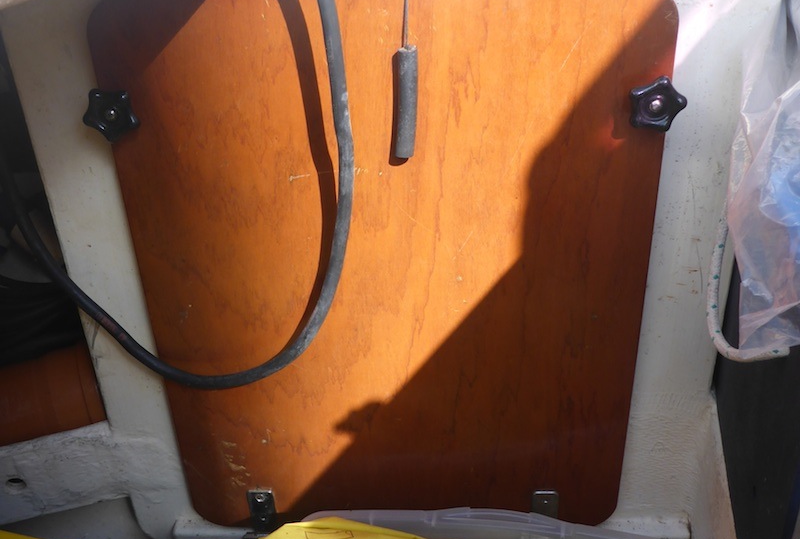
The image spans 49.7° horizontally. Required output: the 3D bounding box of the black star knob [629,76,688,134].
[{"bbox_3d":[0.205,-0.133,0.694,0.049,0.049,0.030,-1,30,1],"label":"black star knob"}]

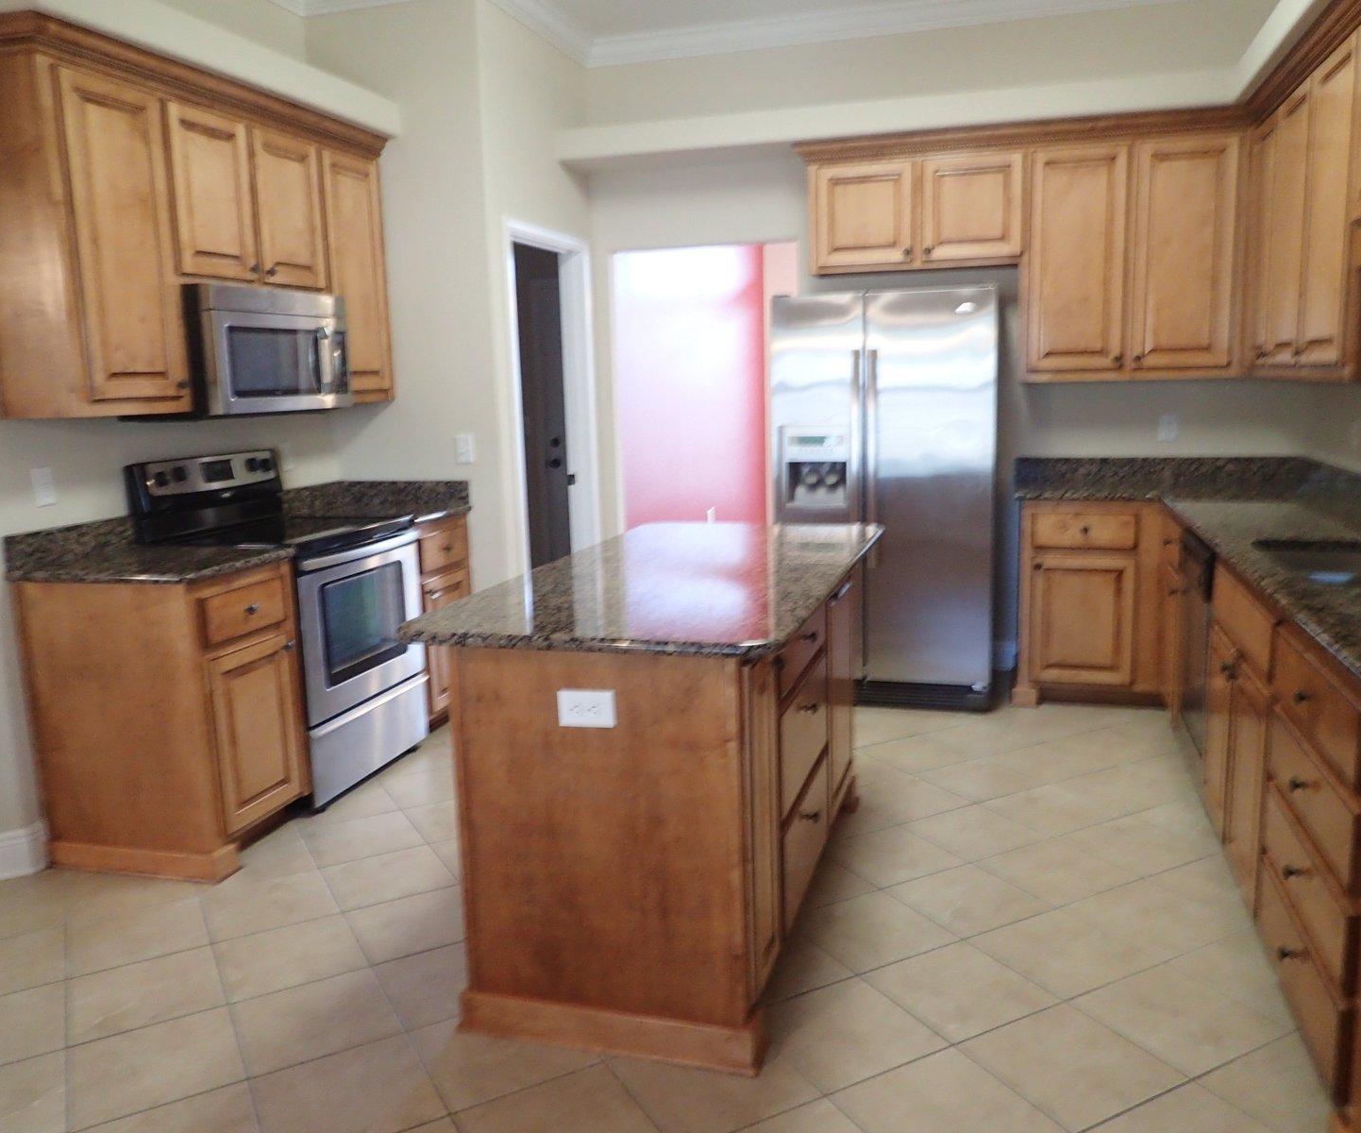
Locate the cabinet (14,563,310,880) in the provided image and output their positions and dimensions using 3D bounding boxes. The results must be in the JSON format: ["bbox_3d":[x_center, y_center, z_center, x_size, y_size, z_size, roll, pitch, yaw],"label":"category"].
[{"bbox_3d":[-1.587,0.452,3.425,0.634,0.883,0.481,1,10,17],"label":"cabinet"}]

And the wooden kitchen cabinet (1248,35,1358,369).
[{"bbox_3d":[2.154,-1.112,3.529,0.330,0.970,1.520,1,10,17],"label":"wooden kitchen cabinet"}]

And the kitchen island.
[{"bbox_3d":[0.052,0.451,3.066,0.813,0.915,1.705,1,10,17],"label":"kitchen island"}]

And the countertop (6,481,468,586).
[{"bbox_3d":[-1.427,-0.147,3.878,0.620,0.150,1.700,1,10,17],"label":"countertop"}]

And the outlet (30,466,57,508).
[{"bbox_3d":[-1.933,-0.240,3.309,0.010,0.116,0.072,1,10,17],"label":"outlet"}]

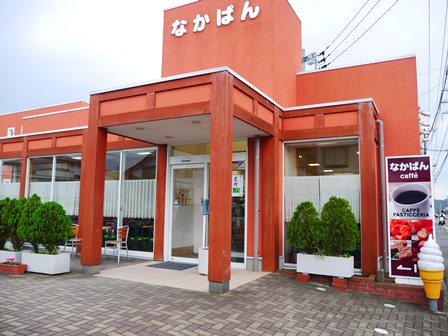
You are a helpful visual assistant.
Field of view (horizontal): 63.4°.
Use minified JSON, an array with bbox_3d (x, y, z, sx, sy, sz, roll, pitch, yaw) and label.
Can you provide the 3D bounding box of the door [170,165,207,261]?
[{"bbox_3d":[-0.769,0.994,8.017,0.880,2.151,0.080,-2,-7,28],"label":"door"}]

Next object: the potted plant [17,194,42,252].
[{"bbox_3d":[-3.453,1.033,6.828,0.520,1.084,0.520,-2,-7,28],"label":"potted plant"}]

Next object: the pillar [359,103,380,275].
[{"bbox_3d":[2.718,0.360,6.814,0.250,3.174,0.248,-2,-7,28],"label":"pillar"}]

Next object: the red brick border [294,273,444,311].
[{"bbox_3d":[2.346,1.987,6.015,2.220,0.390,0.340,-2,-7,28],"label":"red brick border"}]

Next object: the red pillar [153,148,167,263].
[{"bbox_3d":[-1.395,0.792,8.361,0.248,2.629,0.248,-2,-7,28],"label":"red pillar"}]

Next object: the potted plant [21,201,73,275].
[{"bbox_3d":[-3.222,1.243,6.666,0.995,1.270,0.580,-2,-7,28],"label":"potted plant"}]

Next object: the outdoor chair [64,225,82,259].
[{"bbox_3d":[-3.318,1.674,8.205,0.500,0.740,0.460,-2,-7,28],"label":"outdoor chair"}]

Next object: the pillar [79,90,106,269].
[{"bbox_3d":[-2.356,0.270,6.643,0.248,3.229,0.242,-2,-7,28],"label":"pillar"}]

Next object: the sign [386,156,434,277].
[{"bbox_3d":[2.978,0.774,5.804,0.669,1.908,0.120,-1,-6,14],"label":"sign"}]

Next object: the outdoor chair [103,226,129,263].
[{"bbox_3d":[-2.319,1.645,7.902,0.430,0.760,0.400,-2,-7,28],"label":"outdoor chair"}]

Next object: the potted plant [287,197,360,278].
[{"bbox_3d":[1.735,1.175,6.424,1.275,1.330,0.610,-2,-7,28],"label":"potted plant"}]

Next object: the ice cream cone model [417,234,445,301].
[{"bbox_3d":[3.012,1.434,5.254,0.325,0.911,0.325,-2,-7,28],"label":"ice cream cone model"}]

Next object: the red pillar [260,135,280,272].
[{"bbox_3d":[0.923,0.673,7.154,0.242,2.645,0.250,-2,-7,28],"label":"red pillar"}]

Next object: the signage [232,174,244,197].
[{"bbox_3d":[0.281,0.370,7.362,0.297,0.420,0.020,-2,-7,28],"label":"signage"}]

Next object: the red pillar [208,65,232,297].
[{"bbox_3d":[-0.035,0.168,5.431,0.244,3.255,0.246,-2,-7,28],"label":"red pillar"}]

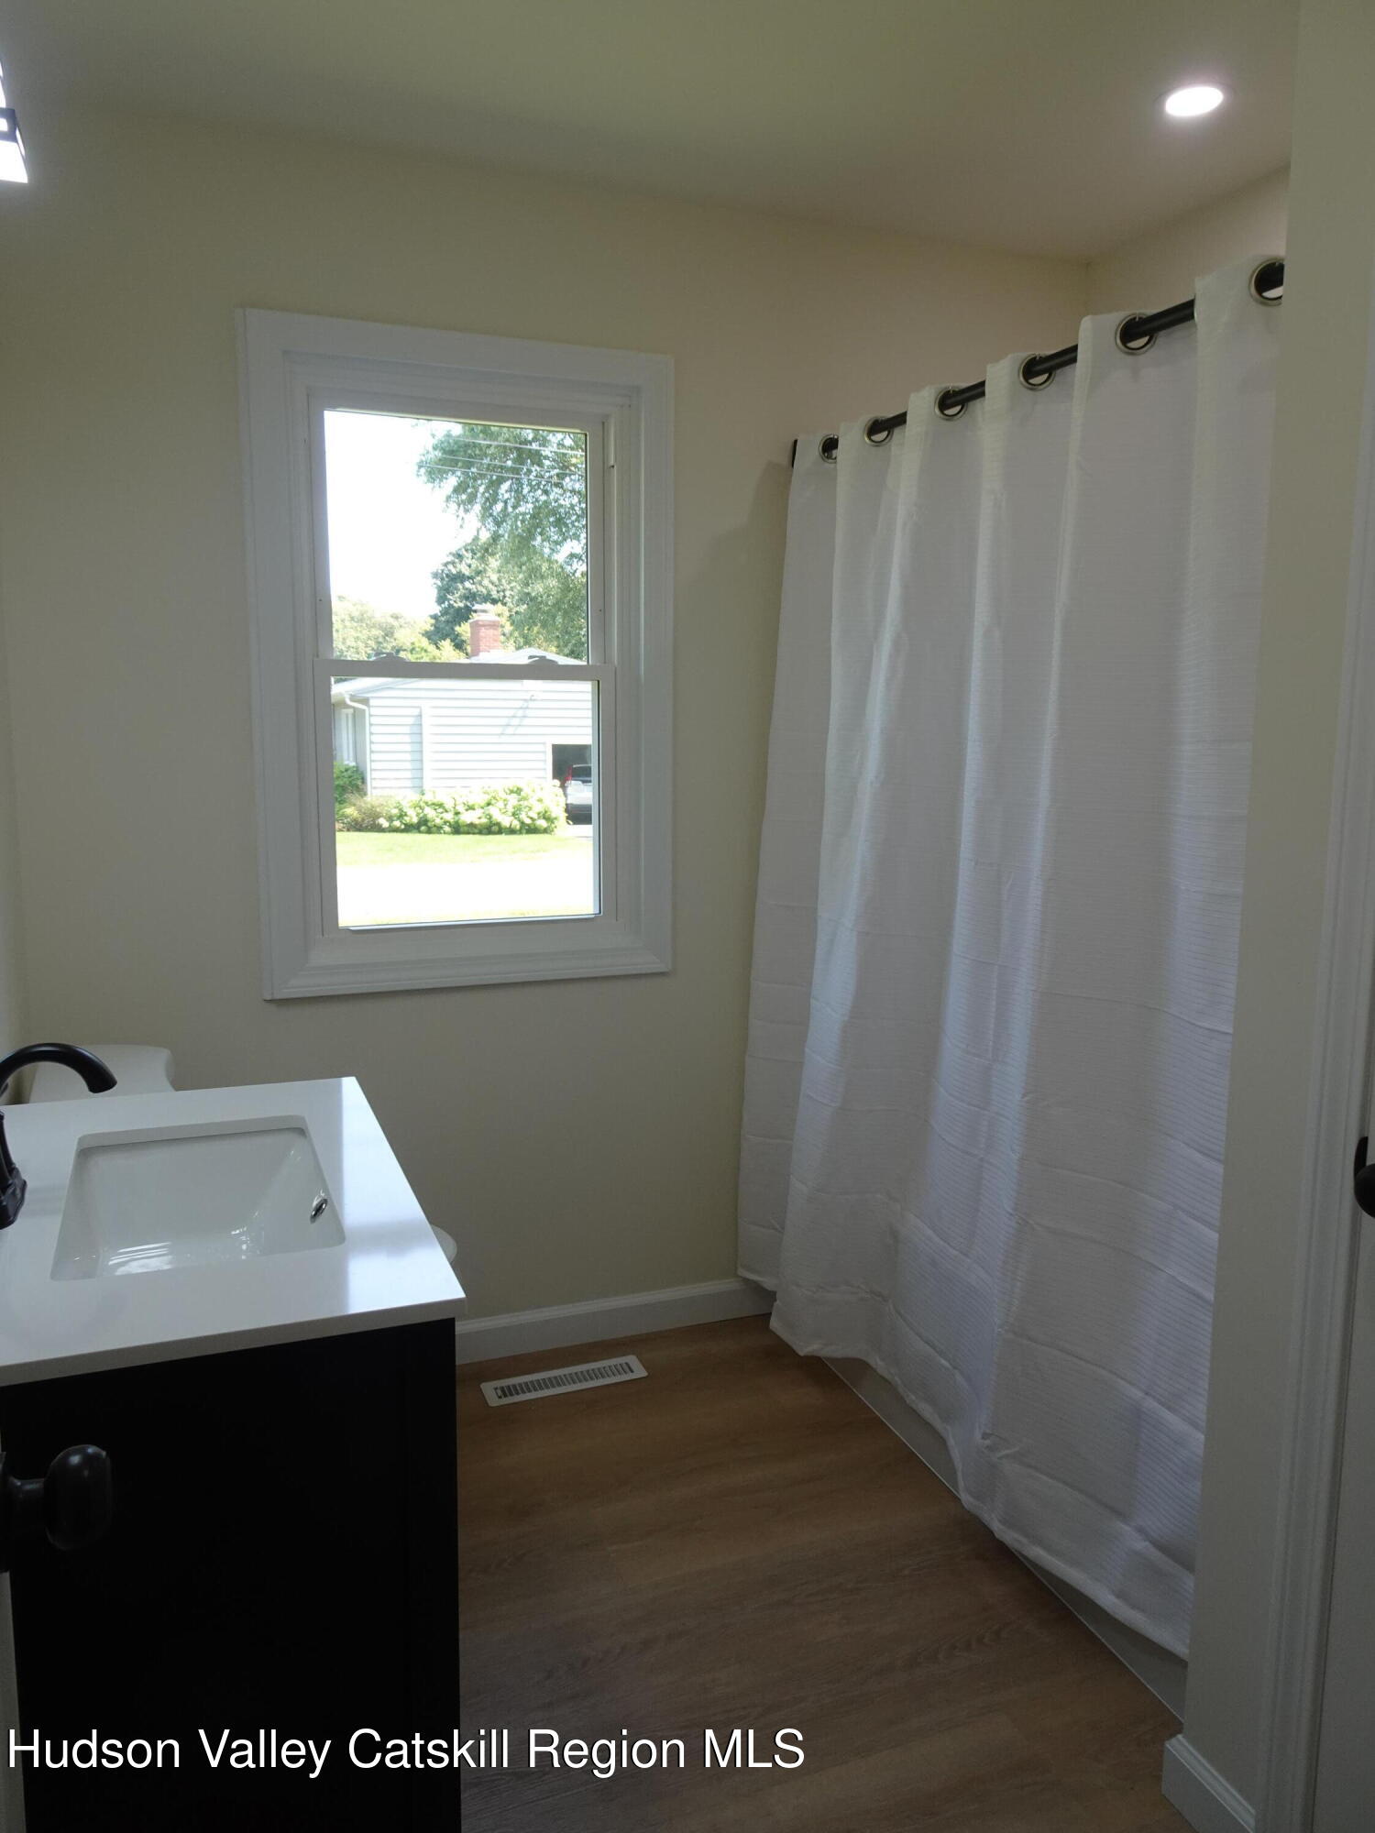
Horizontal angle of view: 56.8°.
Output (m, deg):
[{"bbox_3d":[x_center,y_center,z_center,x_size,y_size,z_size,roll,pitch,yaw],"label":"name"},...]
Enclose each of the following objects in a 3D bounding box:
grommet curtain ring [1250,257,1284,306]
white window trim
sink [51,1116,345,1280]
[{"bbox_3d":[0.699,-0.756,1.514,0.058,0.058,0.012,2,8,14],"label":"grommet curtain ring"},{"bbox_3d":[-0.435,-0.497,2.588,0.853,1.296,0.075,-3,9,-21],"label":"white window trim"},{"bbox_3d":[-0.543,0.370,1.423,0.278,0.150,0.463,-3,9,-21],"label":"sink"}]

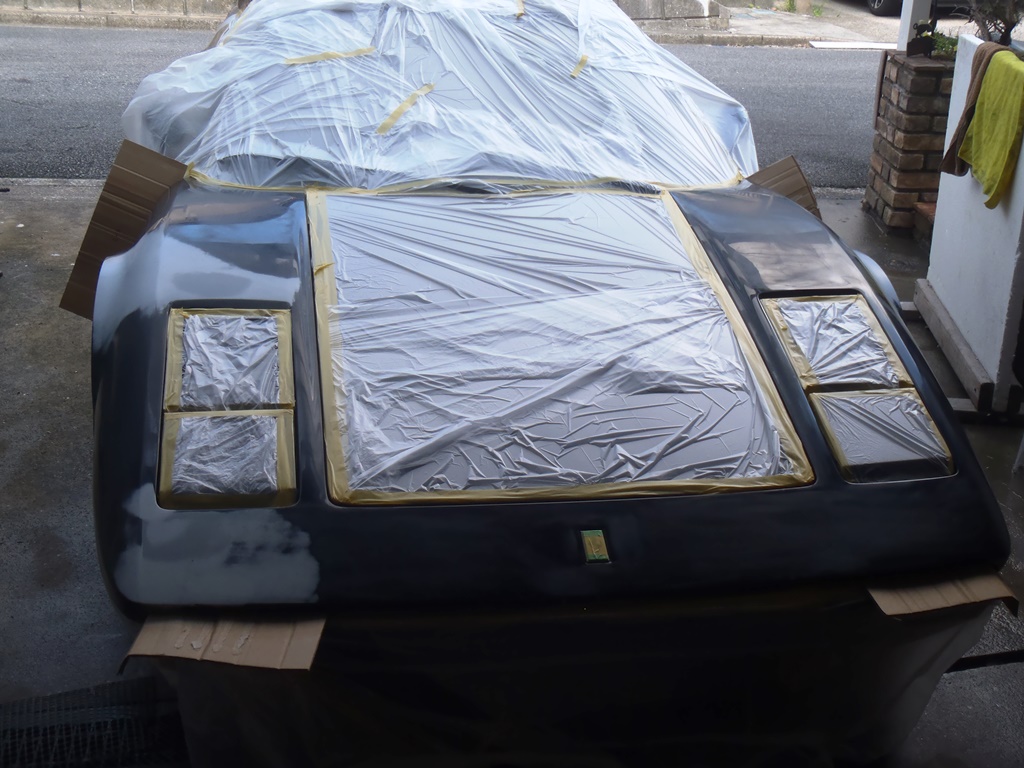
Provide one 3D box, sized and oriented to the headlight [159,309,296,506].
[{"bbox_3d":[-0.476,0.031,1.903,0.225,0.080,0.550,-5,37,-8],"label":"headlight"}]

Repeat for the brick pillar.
[{"bbox_3d":[1.859,-1.090,5.022,0.370,0.710,0.340,0,24,-3],"label":"brick pillar"}]

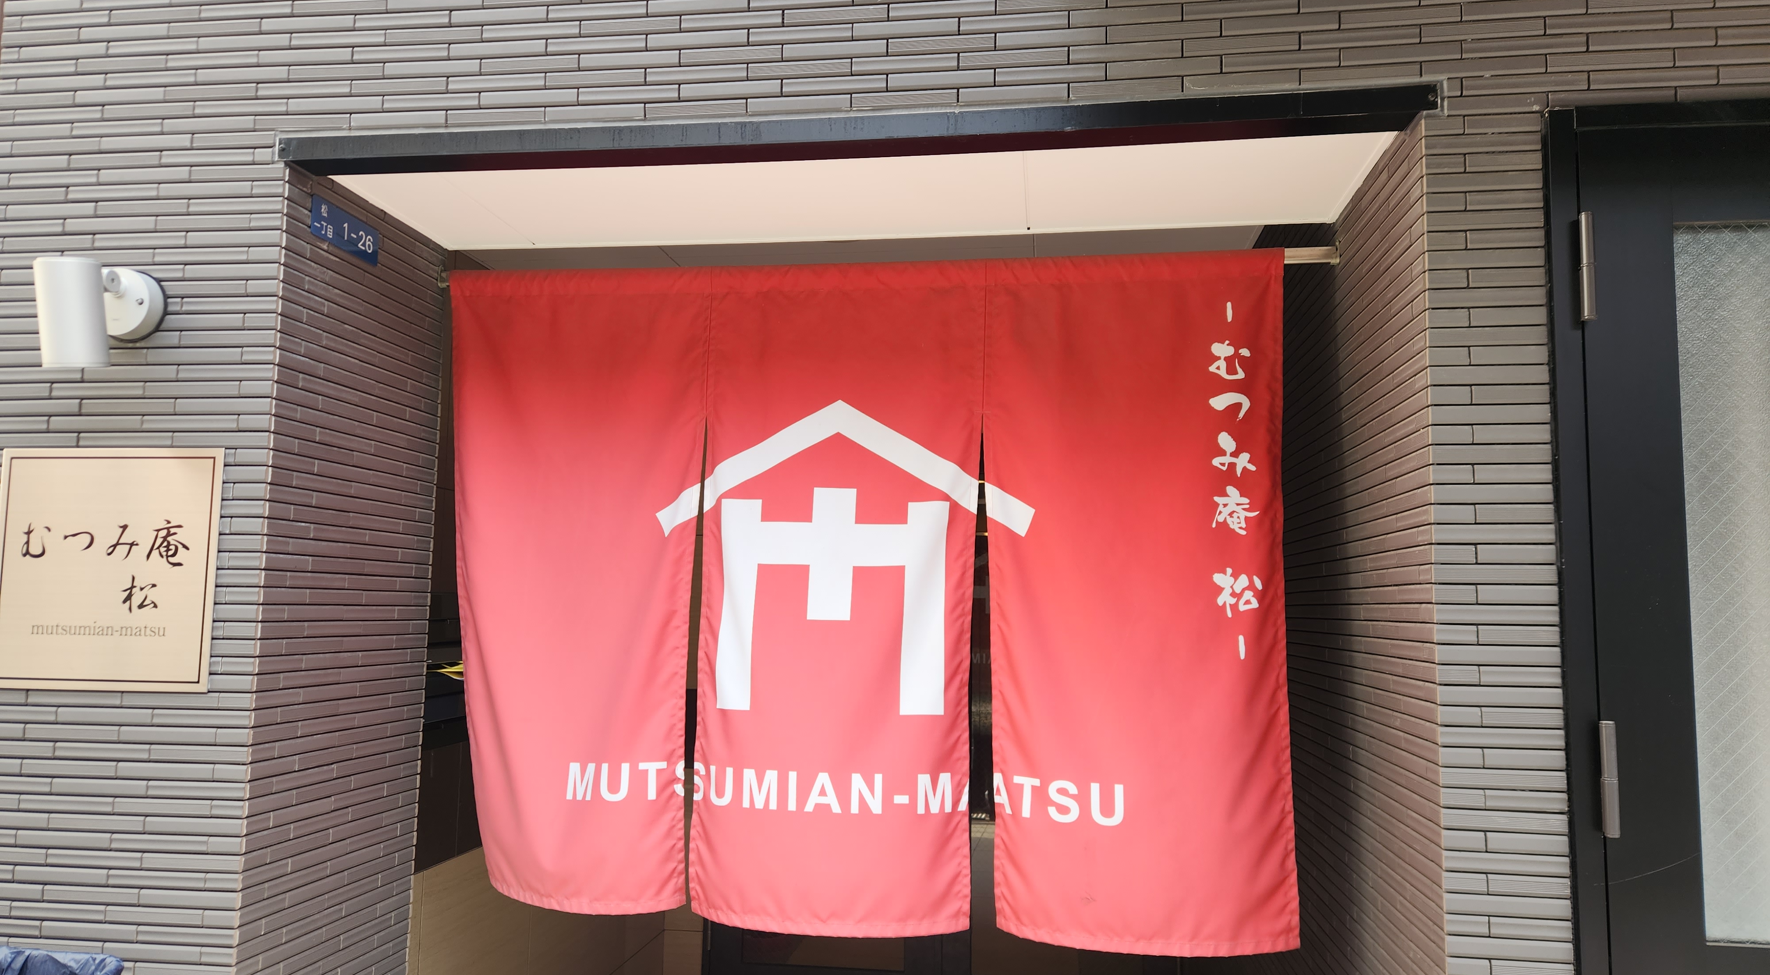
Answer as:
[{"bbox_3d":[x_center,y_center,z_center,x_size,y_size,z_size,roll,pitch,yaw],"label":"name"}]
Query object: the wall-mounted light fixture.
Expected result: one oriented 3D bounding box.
[{"bbox_3d":[-1.127,-0.248,1.664,0.116,0.171,0.157,0,-6,8],"label":"wall-mounted light fixture"}]

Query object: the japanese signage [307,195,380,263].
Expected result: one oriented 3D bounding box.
[{"bbox_3d":[-0.853,-0.406,1.874,0.008,0.061,0.178,0,-6,8],"label":"japanese signage"}]

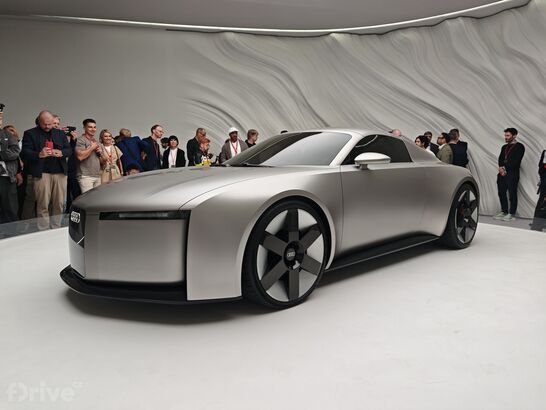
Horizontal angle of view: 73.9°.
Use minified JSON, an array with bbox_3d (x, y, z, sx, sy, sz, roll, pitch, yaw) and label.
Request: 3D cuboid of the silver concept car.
[{"bbox_3d":[0.489,-0.150,3.748,4.520,1.280,1.970,-5,7,-40],"label":"silver concept car"}]

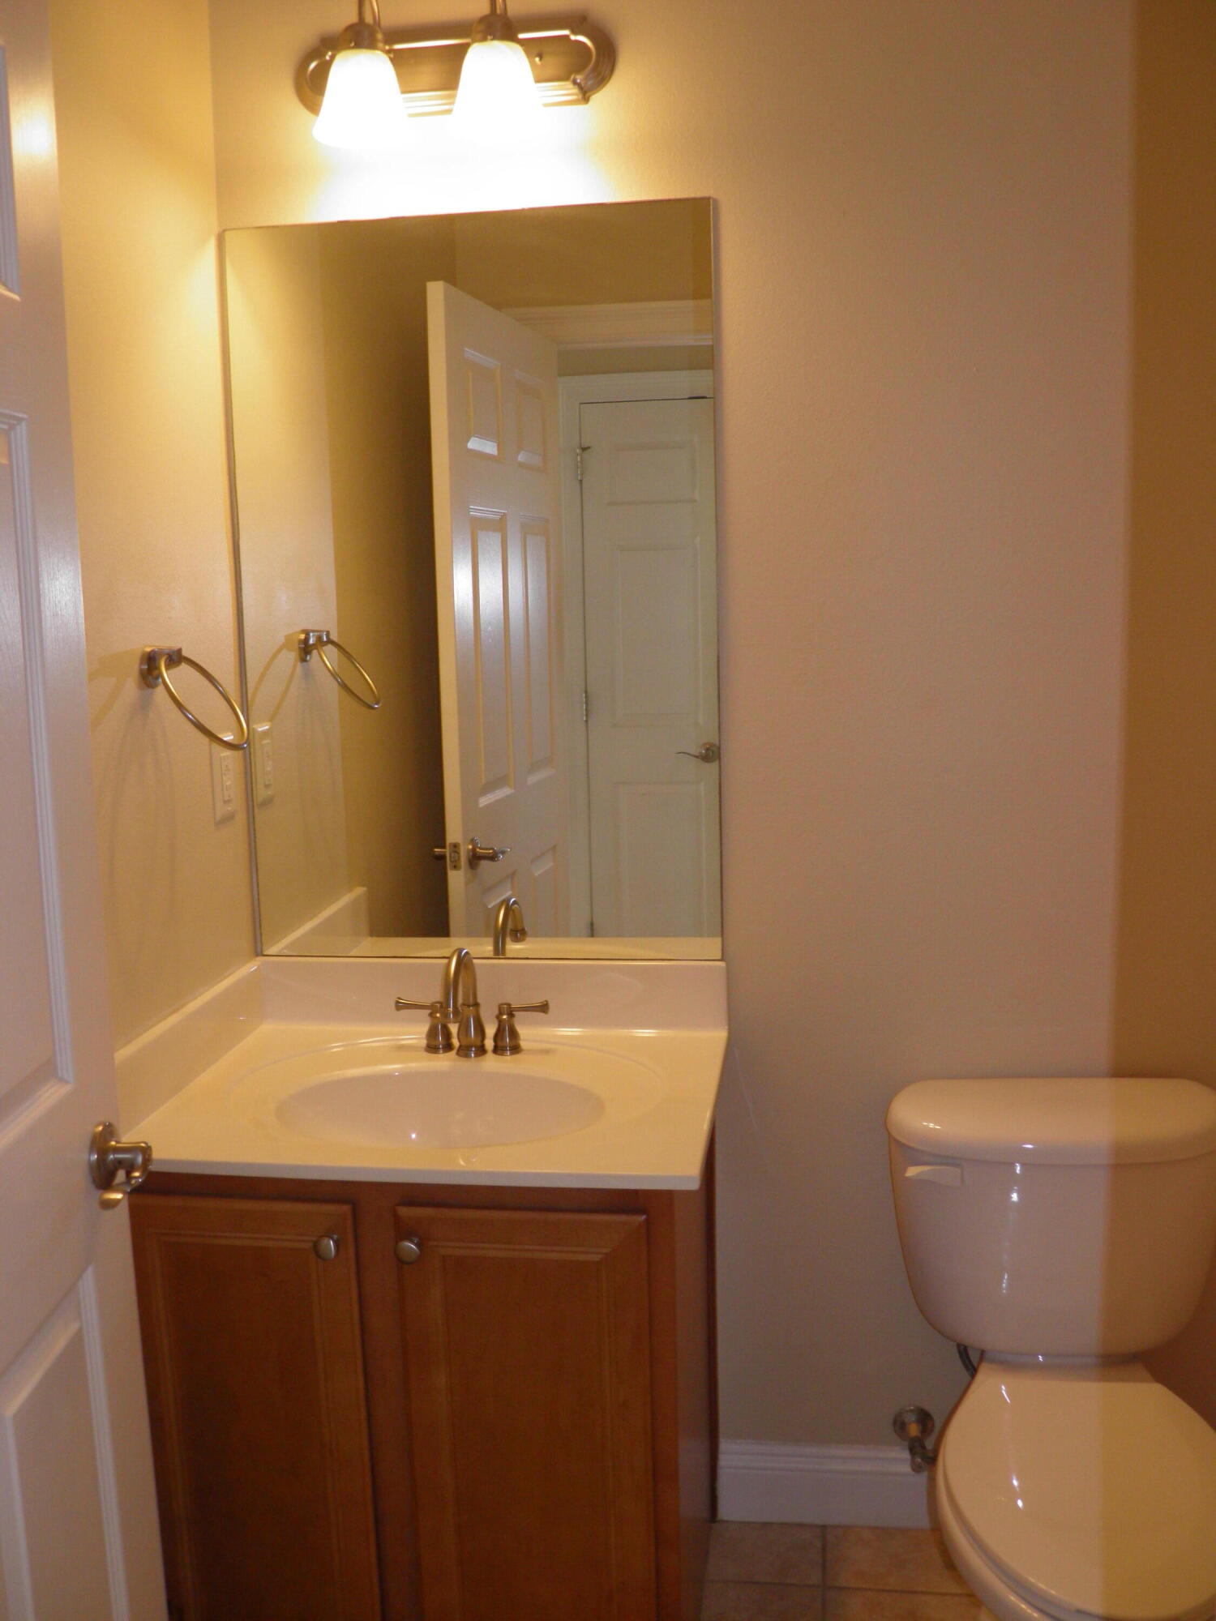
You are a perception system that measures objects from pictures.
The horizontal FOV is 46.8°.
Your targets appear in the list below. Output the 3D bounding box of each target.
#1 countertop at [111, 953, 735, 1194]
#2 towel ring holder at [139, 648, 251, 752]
[{"bbox_3d":[-0.216,0.320,1.833,0.712,0.116,0.565,0,8,8],"label":"countertop"},{"bbox_3d":[-0.525,-0.145,1.788,0.117,0.137,0.157,0,8,8],"label":"towel ring holder"}]

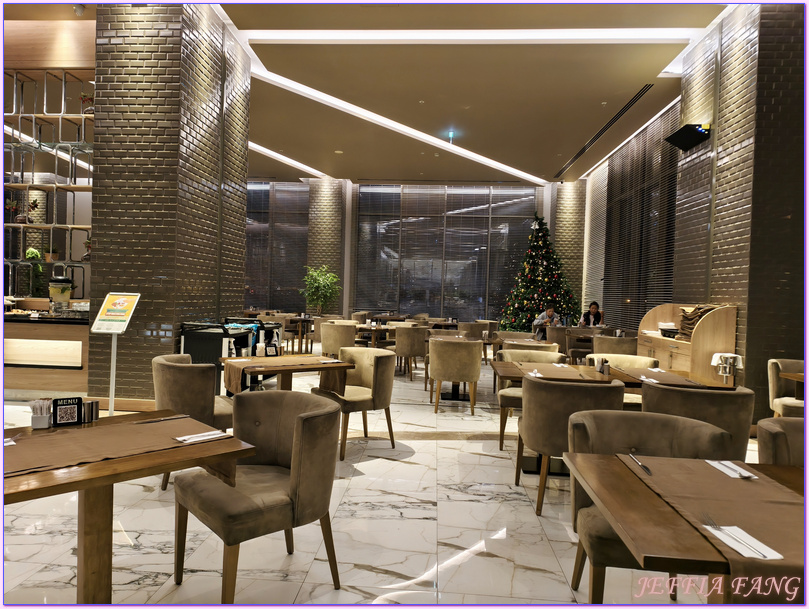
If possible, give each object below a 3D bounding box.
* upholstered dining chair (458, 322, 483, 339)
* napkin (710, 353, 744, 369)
[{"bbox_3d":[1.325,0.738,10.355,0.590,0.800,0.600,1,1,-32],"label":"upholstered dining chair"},{"bbox_3d":[2.907,0.506,4.843,0.279,0.131,0.170,2,1,9],"label":"napkin"}]

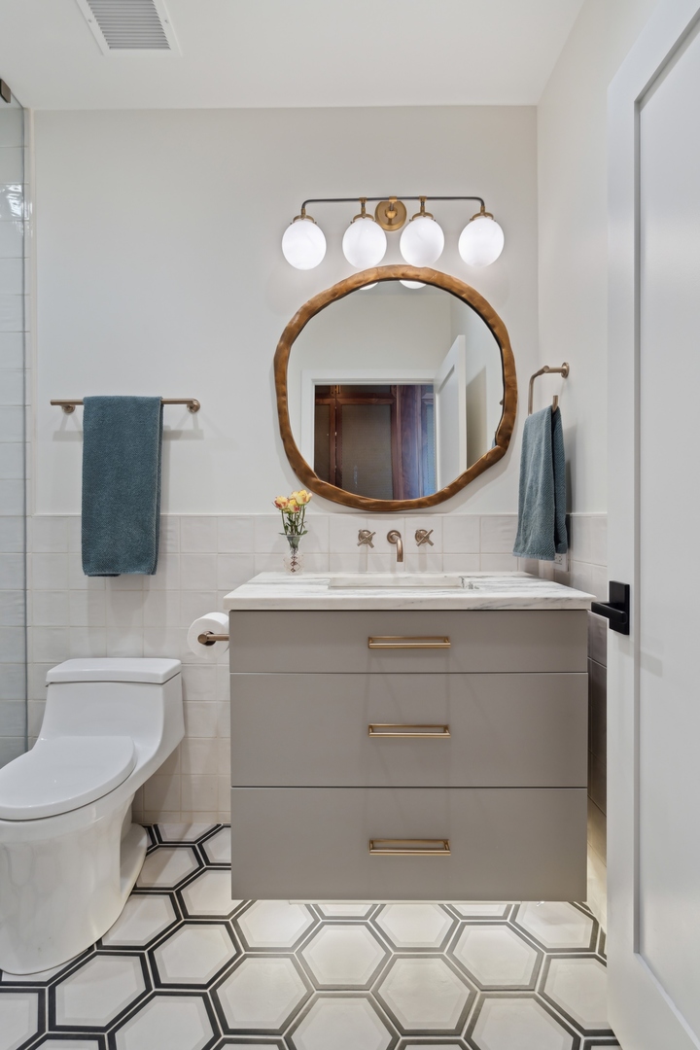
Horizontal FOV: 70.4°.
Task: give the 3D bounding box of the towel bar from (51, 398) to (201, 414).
[{"bbox_3d":[-0.742,-0.399,1.652,0.477,0.046,0.077,0,1,1],"label":"towel bar"}]

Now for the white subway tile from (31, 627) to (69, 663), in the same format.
[{"bbox_3d":[-1.087,0.438,1.813,0.132,0.132,0.010,0,1,0],"label":"white subway tile"}]

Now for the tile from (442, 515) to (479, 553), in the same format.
[{"bbox_3d":[0.387,0.035,1.715,0.128,0.128,0.010,0,1,0],"label":"tile"}]

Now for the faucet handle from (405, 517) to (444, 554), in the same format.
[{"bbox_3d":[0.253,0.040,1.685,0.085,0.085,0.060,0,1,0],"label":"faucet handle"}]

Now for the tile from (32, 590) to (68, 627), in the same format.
[{"bbox_3d":[-1.066,0.299,1.765,0.130,0.130,0.010,0,0,0],"label":"tile"}]

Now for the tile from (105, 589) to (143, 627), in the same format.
[{"bbox_3d":[-0.773,0.288,1.707,0.126,0.125,0.010,0,1,1],"label":"tile"}]

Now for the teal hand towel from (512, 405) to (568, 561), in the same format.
[{"bbox_3d":[0.580,-0.124,1.535,0.085,0.450,0.235,0,1,0],"label":"teal hand towel"}]

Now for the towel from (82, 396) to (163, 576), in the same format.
[{"bbox_3d":[-0.756,-0.130,1.652,0.248,0.597,0.055,0,1,0],"label":"towel"}]

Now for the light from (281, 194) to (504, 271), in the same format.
[{"bbox_3d":[0.143,-0.971,1.671,0.736,0.232,0.194,0,1,0],"label":"light"}]

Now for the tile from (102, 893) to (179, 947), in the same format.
[{"bbox_3d":[-0.562,1.051,1.315,0.218,0.010,0.184,0,1,0],"label":"tile"}]

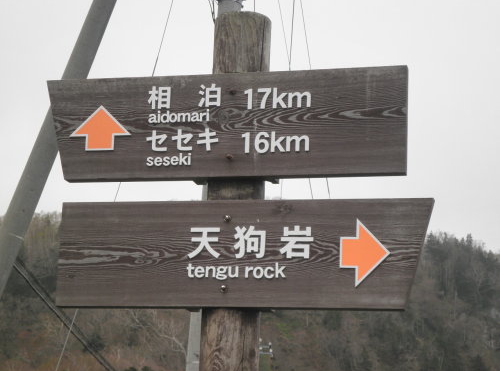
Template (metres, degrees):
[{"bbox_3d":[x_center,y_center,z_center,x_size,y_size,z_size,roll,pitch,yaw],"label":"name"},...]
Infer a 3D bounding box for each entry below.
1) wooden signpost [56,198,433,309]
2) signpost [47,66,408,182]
[{"bbox_3d":[-0.021,0.181,3.265,0.996,0.282,0.038,-1,-14,14],"label":"wooden signpost"},{"bbox_3d":[-0.080,-0.157,3.360,1.000,0.287,0.038,-1,-14,14],"label":"signpost"}]

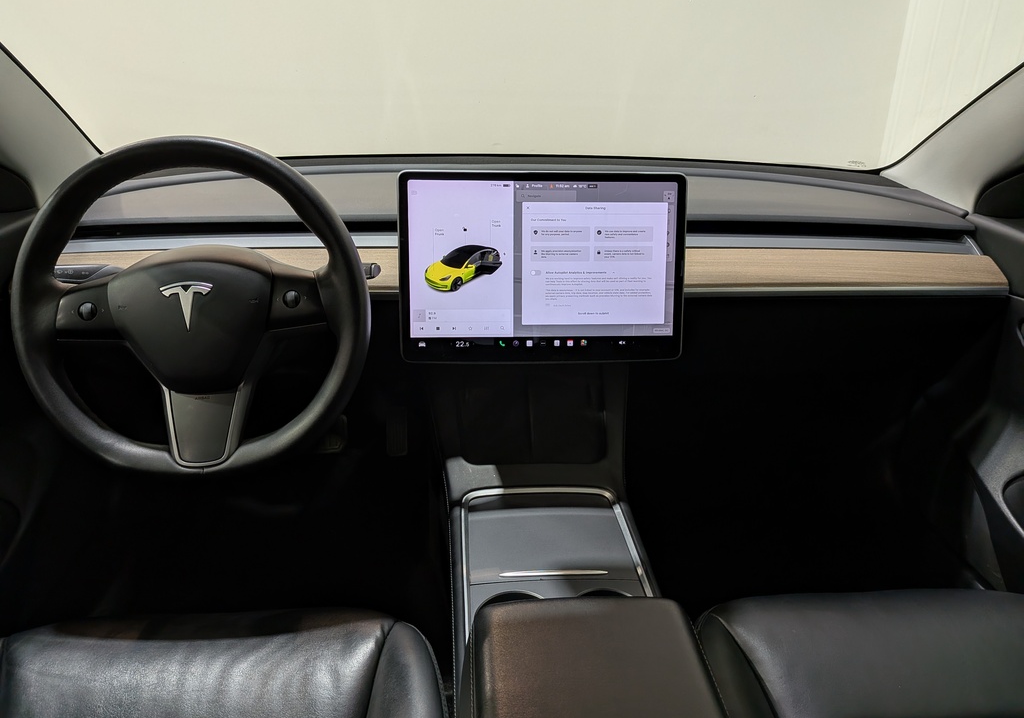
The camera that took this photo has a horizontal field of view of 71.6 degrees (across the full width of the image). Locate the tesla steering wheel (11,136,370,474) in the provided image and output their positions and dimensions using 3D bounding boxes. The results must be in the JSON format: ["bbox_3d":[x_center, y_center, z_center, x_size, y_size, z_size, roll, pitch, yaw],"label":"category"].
[{"bbox_3d":[-0.337,-0.056,0.780,0.368,0.360,0.105,-1,3,-5],"label":"tesla steering wheel"}]

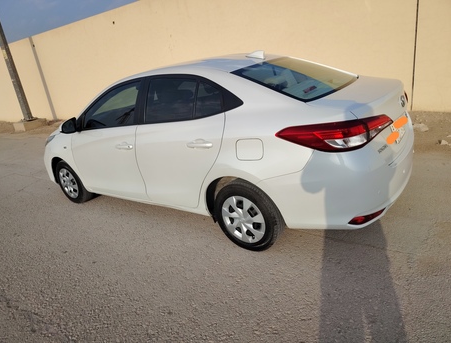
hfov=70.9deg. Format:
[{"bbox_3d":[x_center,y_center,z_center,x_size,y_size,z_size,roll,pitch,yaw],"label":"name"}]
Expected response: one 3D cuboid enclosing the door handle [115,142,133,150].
[{"bbox_3d":[-0.932,-0.234,2.928,0.225,0.055,0.050,6,24,35],"label":"door handle"}]

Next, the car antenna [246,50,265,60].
[{"bbox_3d":[0.263,-1.018,2.800,0.170,0.065,0.065,6,24,35],"label":"car antenna"}]

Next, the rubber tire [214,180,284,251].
[{"bbox_3d":[0.182,0.353,2.527,0.590,0.590,0.190,6,24,35],"label":"rubber tire"}]

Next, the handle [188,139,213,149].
[{"bbox_3d":[-0.185,-0.201,2.381,0.225,0.055,0.050,6,24,35],"label":"handle"}]

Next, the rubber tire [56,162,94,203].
[{"bbox_3d":[-1.897,0.125,3.987,0.590,0.590,0.190,6,24,35],"label":"rubber tire"}]

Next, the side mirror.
[{"bbox_3d":[-1.573,-0.466,3.194,0.120,0.150,0.185,4,23,30],"label":"side mirror"}]

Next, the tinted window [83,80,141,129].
[{"bbox_3d":[-1.121,-0.638,3.086,0.920,0.450,0.080,6,5,35],"label":"tinted window"}]

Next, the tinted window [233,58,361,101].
[{"bbox_3d":[0.618,-0.798,2.636,0.690,0.080,1.220,30,36,22],"label":"tinted window"}]

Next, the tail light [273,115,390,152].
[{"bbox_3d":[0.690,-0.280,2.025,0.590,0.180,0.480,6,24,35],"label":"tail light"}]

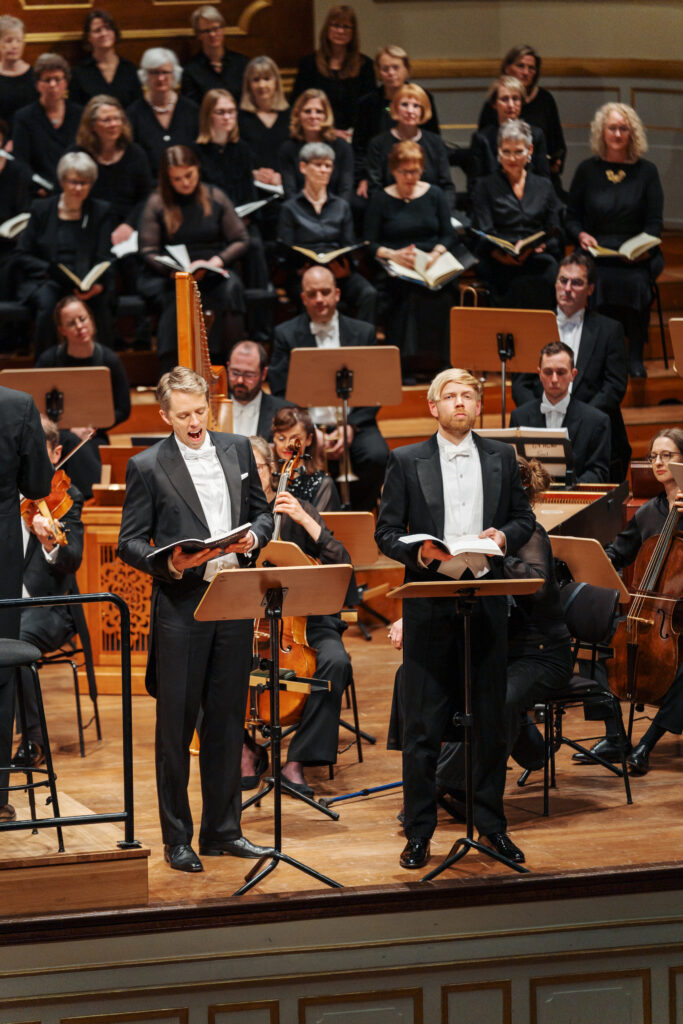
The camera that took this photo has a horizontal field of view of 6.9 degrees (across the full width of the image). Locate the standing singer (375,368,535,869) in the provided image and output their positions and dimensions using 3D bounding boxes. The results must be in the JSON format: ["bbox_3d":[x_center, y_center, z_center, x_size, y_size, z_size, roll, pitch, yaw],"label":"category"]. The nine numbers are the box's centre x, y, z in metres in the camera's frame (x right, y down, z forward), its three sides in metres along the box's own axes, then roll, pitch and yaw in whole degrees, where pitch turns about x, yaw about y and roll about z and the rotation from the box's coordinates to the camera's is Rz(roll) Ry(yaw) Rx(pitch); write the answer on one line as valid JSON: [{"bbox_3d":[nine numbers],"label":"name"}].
[{"bbox_3d":[0.432,0.367,20.553,0.570,1.780,0.450,-3,8,-12],"label":"standing singer"}]

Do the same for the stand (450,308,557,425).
[{"bbox_3d":[0.779,-0.460,26.923,0.540,1.020,0.460,2,8,25],"label":"stand"}]

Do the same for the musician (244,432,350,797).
[{"bbox_3d":[-0.201,0.365,22.400,0.580,1.270,0.850,2,10,18],"label":"musician"}]

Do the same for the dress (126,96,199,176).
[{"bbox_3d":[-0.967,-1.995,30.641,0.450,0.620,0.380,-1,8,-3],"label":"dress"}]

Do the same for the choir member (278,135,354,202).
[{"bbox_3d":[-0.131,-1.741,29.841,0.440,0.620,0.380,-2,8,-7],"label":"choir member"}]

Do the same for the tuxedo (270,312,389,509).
[{"bbox_3d":[-0.049,-0.406,26.328,0.570,1.030,0.750,-2,9,-6],"label":"tuxedo"}]

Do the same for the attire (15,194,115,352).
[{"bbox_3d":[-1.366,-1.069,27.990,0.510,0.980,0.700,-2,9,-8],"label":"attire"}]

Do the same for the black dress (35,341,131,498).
[{"bbox_3d":[-1.237,-0.399,26.907,0.490,0.850,0.580,-2,8,-6],"label":"black dress"}]

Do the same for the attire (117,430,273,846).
[{"bbox_3d":[-0.522,0.441,20.309,0.540,1.520,0.420,-4,9,-22],"label":"attire"}]

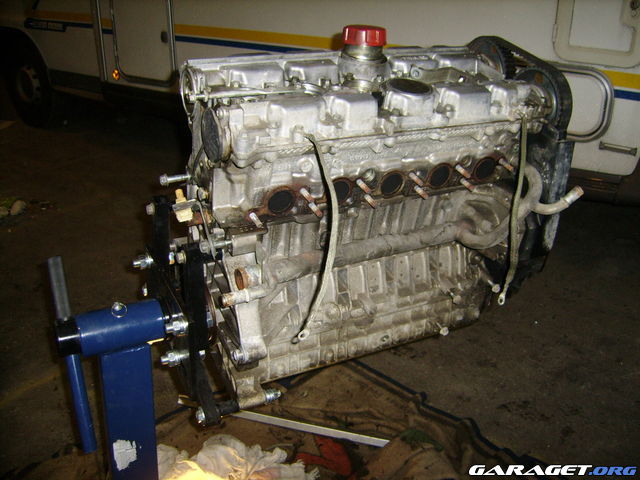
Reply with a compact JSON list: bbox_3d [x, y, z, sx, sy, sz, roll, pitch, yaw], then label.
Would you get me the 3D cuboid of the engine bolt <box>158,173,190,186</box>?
[{"bbox_3d":[-0.209,-0.088,0.935,0.049,0.016,0.016,-12,43,-29],"label":"engine bolt"}]

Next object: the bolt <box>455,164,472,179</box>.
[{"bbox_3d":[0.217,-0.103,0.978,0.009,0.009,0.027,-12,43,-29],"label":"bolt"}]

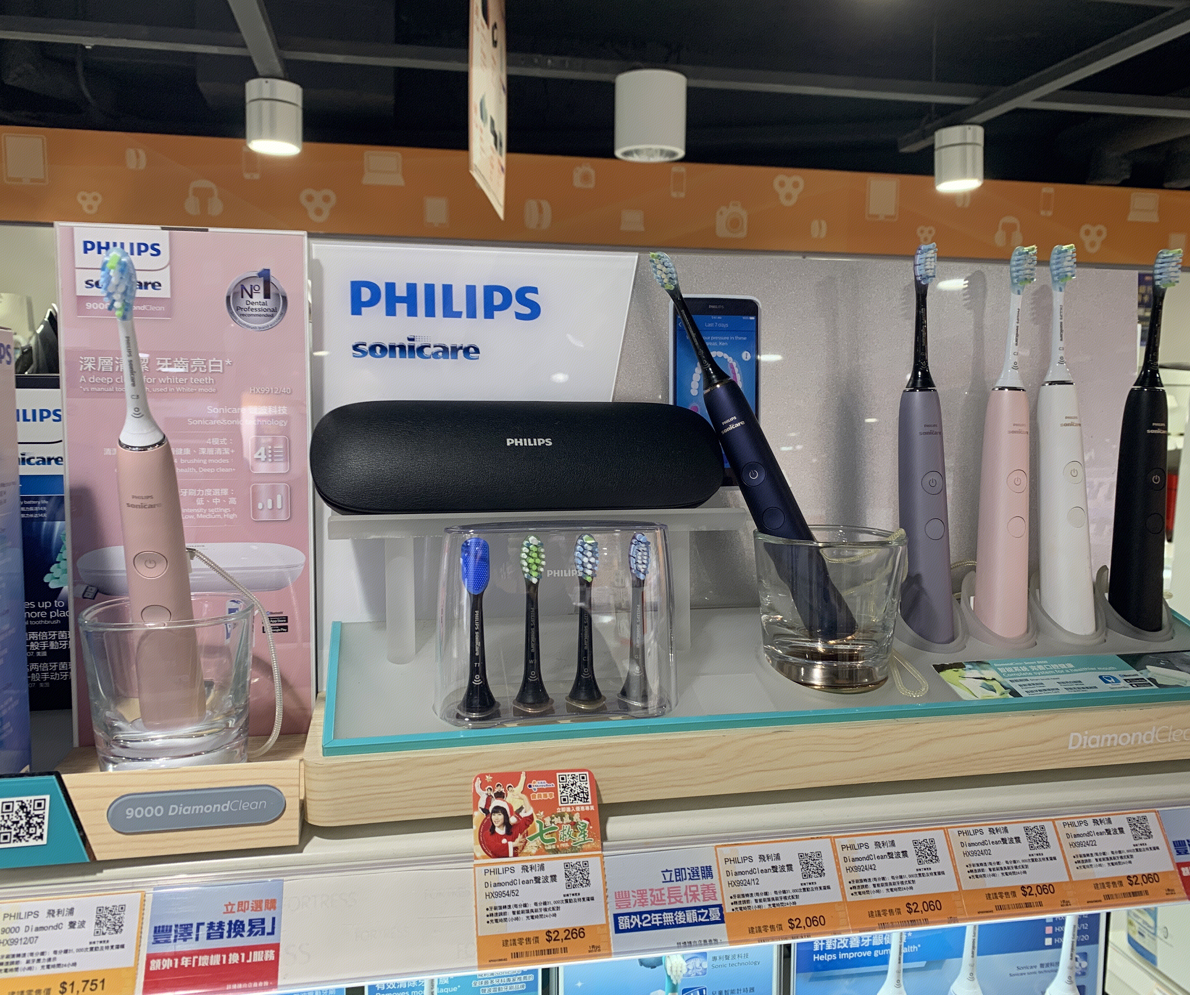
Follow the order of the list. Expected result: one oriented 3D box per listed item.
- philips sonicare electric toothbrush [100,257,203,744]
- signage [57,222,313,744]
[{"bbox_3d":[-0.202,0.009,0.457,0.032,0.248,0.033,3,27,-10],"label":"philips sonicare electric toothbrush"},{"bbox_3d":[-0.214,-0.004,0.529,0.120,0.272,0.006,-1,5,-13],"label":"signage"}]

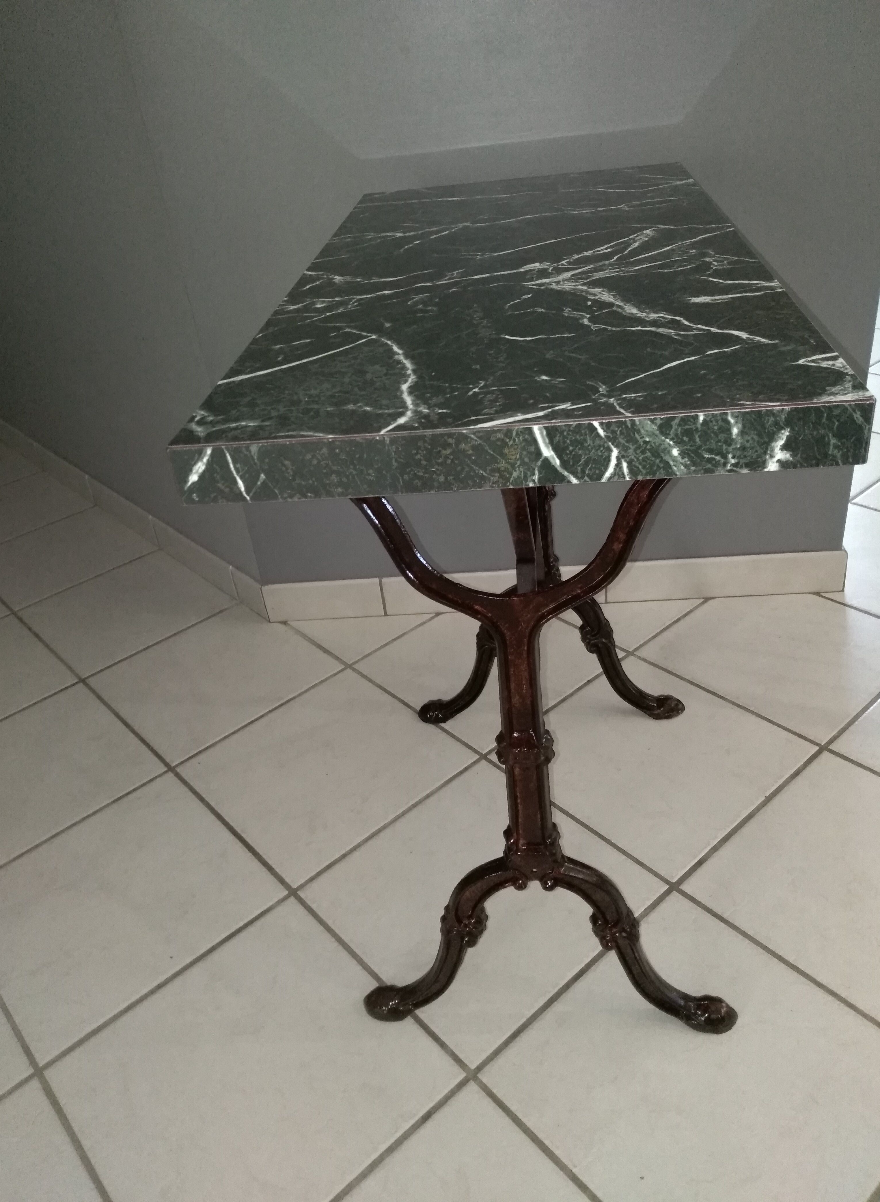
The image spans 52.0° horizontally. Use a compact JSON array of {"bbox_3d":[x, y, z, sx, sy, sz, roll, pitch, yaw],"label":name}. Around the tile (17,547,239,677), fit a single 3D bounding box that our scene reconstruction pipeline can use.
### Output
[{"bbox_3d":[-0.627,0.016,1.819,0.320,0.010,0.334,-30,39,-31],"label":"tile"}]

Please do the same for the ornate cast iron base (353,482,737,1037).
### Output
[{"bbox_3d":[0.105,0.029,0.985,0.388,0.714,0.535,-2,33,8],"label":"ornate cast iron base"}]

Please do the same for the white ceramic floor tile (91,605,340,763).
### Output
[{"bbox_3d":[-0.398,0.131,1.596,0.334,0.010,0.334,-30,39,-31],"label":"white ceramic floor tile"}]

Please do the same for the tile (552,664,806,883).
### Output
[{"bbox_3d":[0.304,0.223,1.318,0.334,0.010,0.334,-30,39,-31],"label":"tile"}]

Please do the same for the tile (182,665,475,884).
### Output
[{"bbox_3d":[-0.174,0.249,1.369,0.334,0.010,0.334,-30,39,-31],"label":"tile"}]

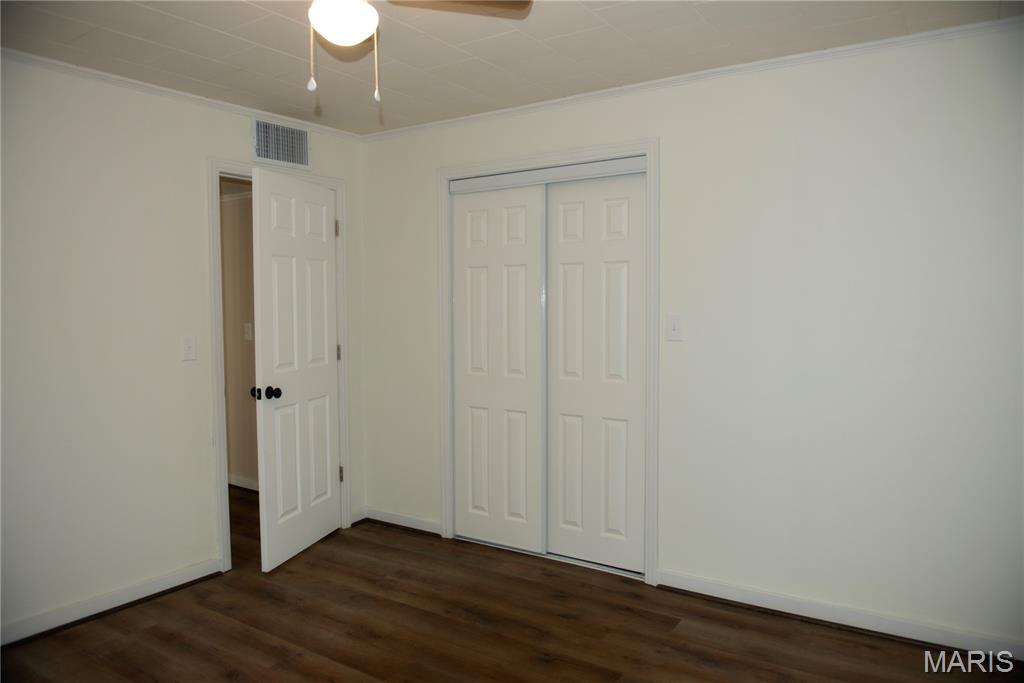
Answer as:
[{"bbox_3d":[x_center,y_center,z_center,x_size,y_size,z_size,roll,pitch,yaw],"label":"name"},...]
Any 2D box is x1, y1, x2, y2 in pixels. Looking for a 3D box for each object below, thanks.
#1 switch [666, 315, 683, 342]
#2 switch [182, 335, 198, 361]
[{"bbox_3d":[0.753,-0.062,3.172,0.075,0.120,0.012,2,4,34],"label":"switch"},{"bbox_3d":[-1.558,0.033,3.316,0.012,0.120,0.075,2,4,34],"label":"switch"}]

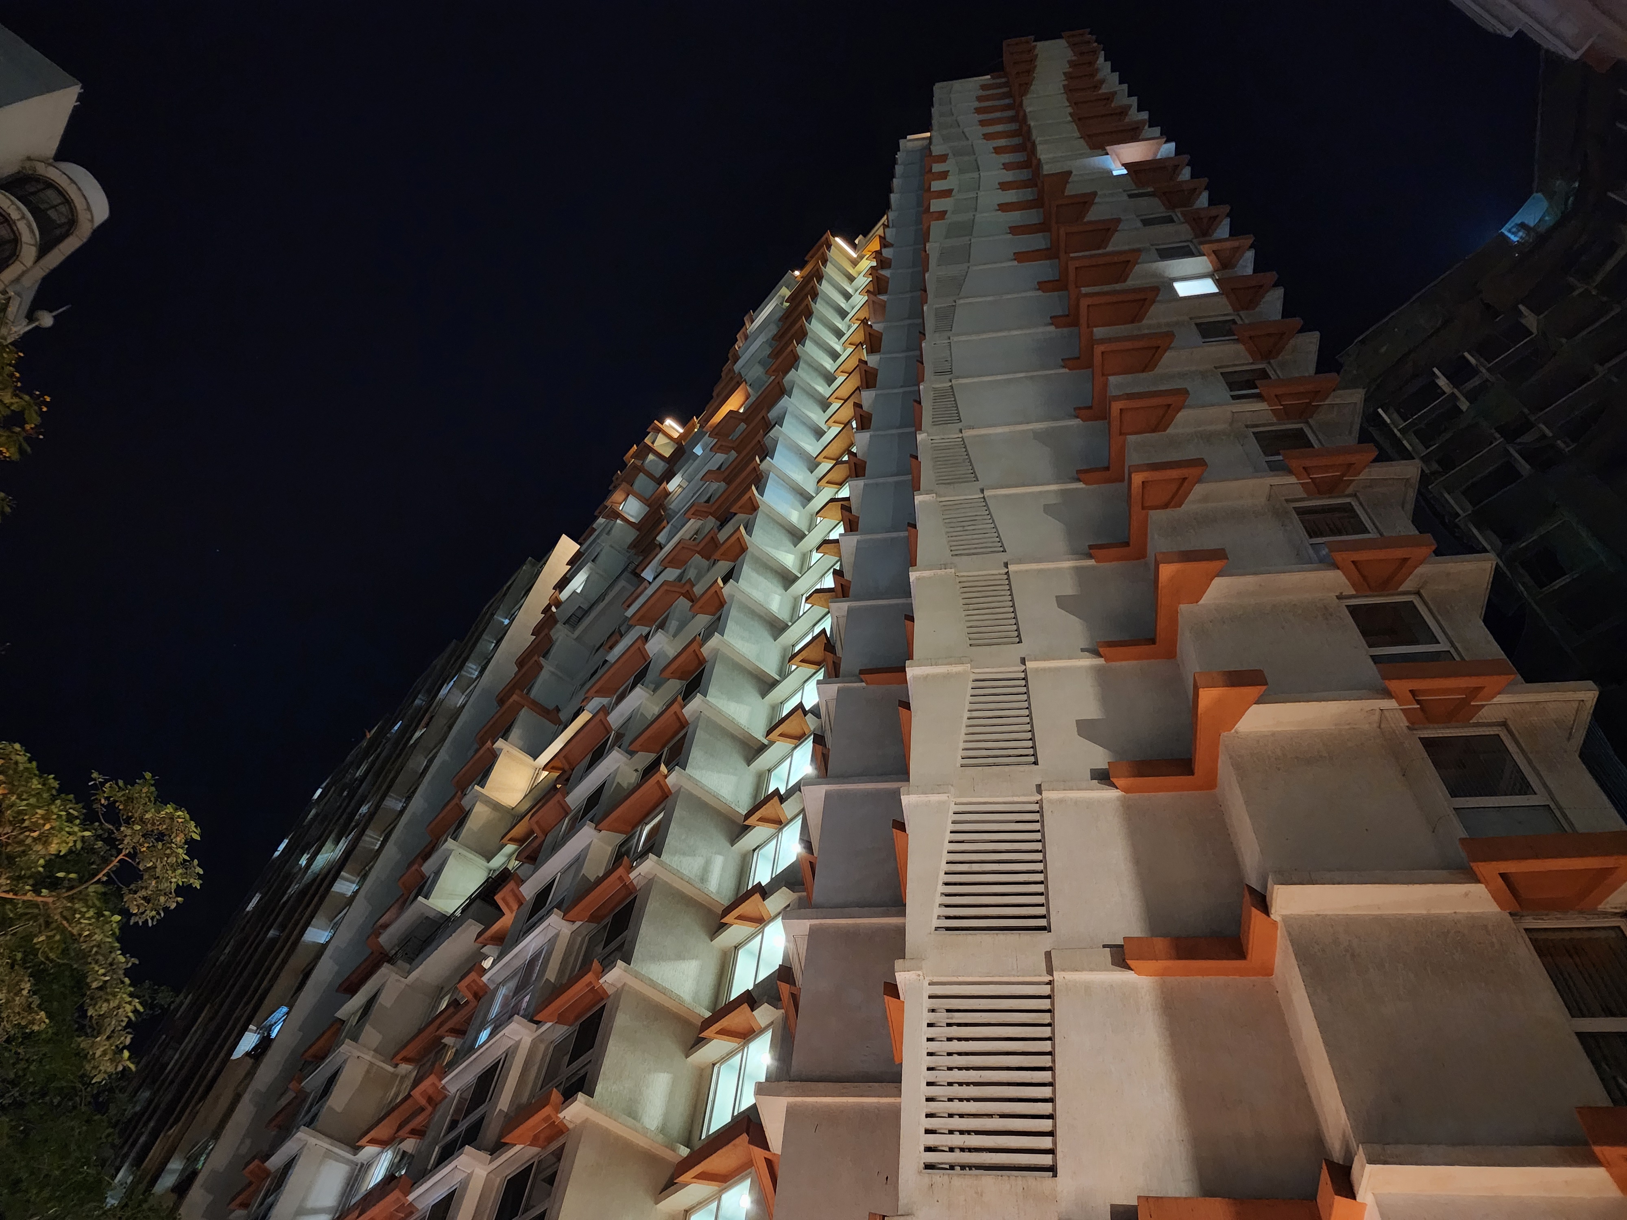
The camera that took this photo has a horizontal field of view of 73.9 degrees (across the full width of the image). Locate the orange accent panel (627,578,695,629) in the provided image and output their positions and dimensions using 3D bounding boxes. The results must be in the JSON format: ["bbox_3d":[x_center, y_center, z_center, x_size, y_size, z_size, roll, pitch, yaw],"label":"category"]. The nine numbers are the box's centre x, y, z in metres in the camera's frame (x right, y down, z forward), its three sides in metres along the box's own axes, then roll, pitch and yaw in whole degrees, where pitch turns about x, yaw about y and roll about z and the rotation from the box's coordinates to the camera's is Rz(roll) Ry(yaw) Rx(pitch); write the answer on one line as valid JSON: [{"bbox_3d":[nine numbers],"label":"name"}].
[{"bbox_3d":[-5.410,-0.166,39.987,1.284,0.285,3.183,37,-59,-17],"label":"orange accent panel"}]

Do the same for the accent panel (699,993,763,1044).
[{"bbox_3d":[-1.695,9.207,24.158,0.775,0.350,1.738,37,-59,-18],"label":"accent panel"}]

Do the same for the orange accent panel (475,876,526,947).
[{"bbox_3d":[-9.303,9.199,32.699,1.360,0.330,3.390,36,-59,-18],"label":"orange accent panel"}]

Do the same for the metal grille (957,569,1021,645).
[{"bbox_3d":[3.122,-0.030,19.367,1.100,2.330,0.120,-3,-56,9],"label":"metal grille"}]

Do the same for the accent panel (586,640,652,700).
[{"bbox_3d":[-6.679,2.131,38.057,0.804,0.285,3.585,37,-59,-17],"label":"accent panel"}]

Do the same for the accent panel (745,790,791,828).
[{"bbox_3d":[-1.081,5.416,28.887,0.730,0.370,1.500,37,-59,-18],"label":"accent panel"}]

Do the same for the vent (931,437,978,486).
[{"bbox_3d":[3.146,-3.333,24.221,1.032,2.310,0.120,-3,-56,9],"label":"vent"}]

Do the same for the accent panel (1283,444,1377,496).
[{"bbox_3d":[8.781,-2.361,18.539,1.518,0.294,0.780,-3,-56,9],"label":"accent panel"}]

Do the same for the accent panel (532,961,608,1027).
[{"bbox_3d":[-5.284,8.716,24.243,0.725,0.330,2.403,37,-59,-18],"label":"accent panel"}]

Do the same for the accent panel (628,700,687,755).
[{"bbox_3d":[-4.335,3.472,31.498,0.687,0.330,2.539,37,-59,-18],"label":"accent panel"}]

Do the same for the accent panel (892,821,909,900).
[{"bbox_3d":[1.490,3.786,16.242,0.423,0.195,1.629,-3,-56,9],"label":"accent panel"}]

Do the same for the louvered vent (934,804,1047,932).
[{"bbox_3d":[2.370,3.435,14.545,1.450,2.260,0.120,-3,-56,9],"label":"louvered vent"}]

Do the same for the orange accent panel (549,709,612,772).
[{"bbox_3d":[-7.552,4.293,36.117,0.747,0.330,3.307,37,-59,-18],"label":"orange accent panel"}]

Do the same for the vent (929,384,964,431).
[{"bbox_3d":[3.308,-5.033,26.727,0.699,2.370,0.120,-3,-56,9],"label":"vent"}]

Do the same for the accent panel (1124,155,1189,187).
[{"bbox_3d":[11.355,-14.421,35.711,2.030,0.330,0.710,-3,-56,9],"label":"accent panel"}]

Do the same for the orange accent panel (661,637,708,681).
[{"bbox_3d":[-3.882,1.588,33.994,0.710,0.330,2.090,37,-59,-18],"label":"orange accent panel"}]

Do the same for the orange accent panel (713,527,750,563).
[{"bbox_3d":[-2.775,-2.236,38.606,0.680,0.330,1.570,36,-59,-18],"label":"orange accent panel"}]

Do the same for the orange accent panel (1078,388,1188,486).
[{"bbox_3d":[6.446,-3.480,21.862,2.120,0.310,1.830,-3,-56,9],"label":"orange accent panel"}]

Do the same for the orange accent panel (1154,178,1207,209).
[{"bbox_3d":[11.256,-12.719,33.227,1.600,0.350,0.720,-3,-56,9],"label":"orange accent panel"}]

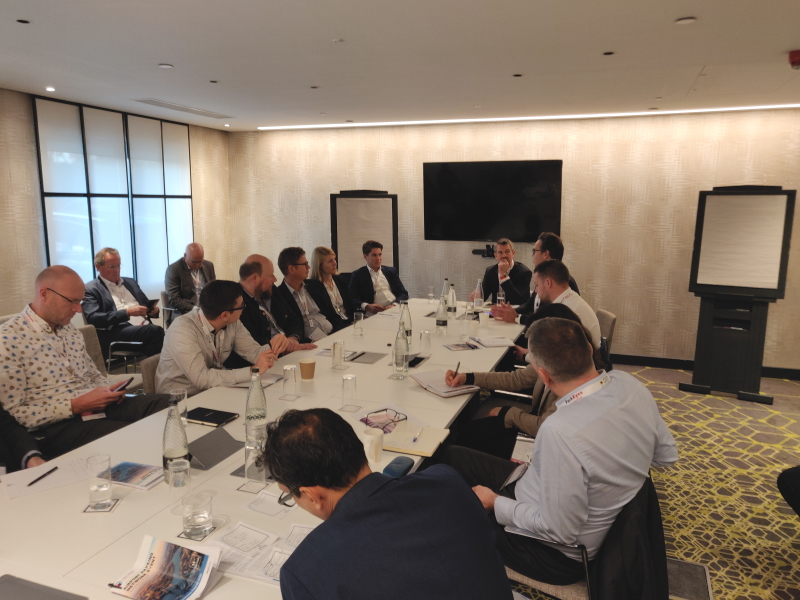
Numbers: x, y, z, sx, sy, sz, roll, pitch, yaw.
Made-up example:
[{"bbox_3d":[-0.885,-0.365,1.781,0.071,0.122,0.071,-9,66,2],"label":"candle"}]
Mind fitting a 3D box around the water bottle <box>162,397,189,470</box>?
[{"bbox_3d":[-0.750,0.474,1.927,0.083,0.290,0.083,0,9,0],"label":"water bottle"}]

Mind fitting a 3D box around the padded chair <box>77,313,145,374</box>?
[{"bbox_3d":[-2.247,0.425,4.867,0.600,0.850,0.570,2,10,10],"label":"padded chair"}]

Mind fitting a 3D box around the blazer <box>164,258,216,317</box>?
[{"bbox_3d":[-1.971,-0.104,5.476,0.400,0.580,0.500,10,13,44],"label":"blazer"}]

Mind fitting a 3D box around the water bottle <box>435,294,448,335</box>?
[{"bbox_3d":[0.294,0.098,4.006,0.080,0.268,0.080,4,10,21],"label":"water bottle"}]

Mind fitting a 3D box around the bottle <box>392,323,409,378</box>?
[{"bbox_3d":[0.010,0.266,3.280,0.081,0.278,0.081,0,9,0],"label":"bottle"}]

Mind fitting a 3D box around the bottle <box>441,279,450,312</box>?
[{"bbox_3d":[0.408,-0.040,5.147,0.081,0.286,0.081,0,9,0],"label":"bottle"}]

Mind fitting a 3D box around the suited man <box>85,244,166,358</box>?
[{"bbox_3d":[-2.008,0.238,4.302,0.770,1.270,0.570,5,10,25],"label":"suited man"}]

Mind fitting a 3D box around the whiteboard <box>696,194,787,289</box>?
[{"bbox_3d":[2.974,-0.512,5.037,0.605,0.785,0.030,6,4,31],"label":"whiteboard"}]

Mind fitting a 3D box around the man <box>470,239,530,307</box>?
[{"bbox_3d":[1.002,0.009,5.721,0.580,1.250,0.680,5,10,27],"label":"man"}]

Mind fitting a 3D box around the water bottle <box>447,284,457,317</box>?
[{"bbox_3d":[0.429,0.013,4.694,0.080,0.280,0.080,4,10,20],"label":"water bottle"}]

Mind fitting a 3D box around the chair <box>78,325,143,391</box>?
[{"bbox_3d":[-1.914,0.614,3.596,0.580,0.820,0.560,4,10,21],"label":"chair"}]

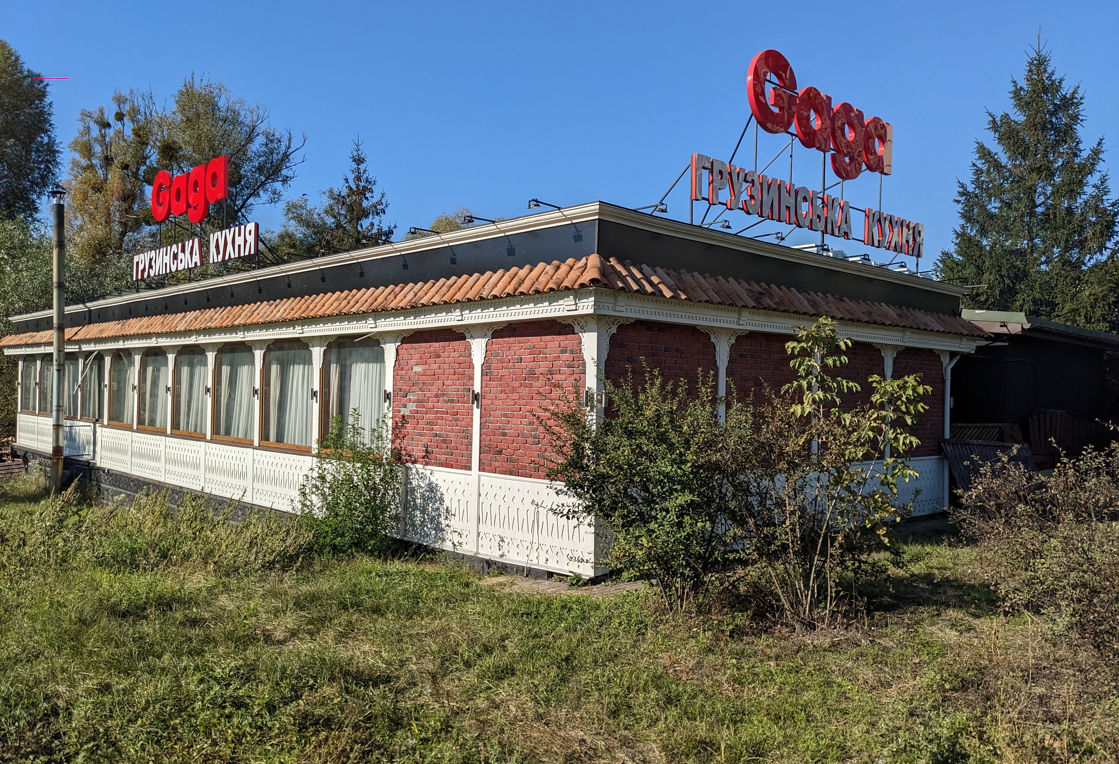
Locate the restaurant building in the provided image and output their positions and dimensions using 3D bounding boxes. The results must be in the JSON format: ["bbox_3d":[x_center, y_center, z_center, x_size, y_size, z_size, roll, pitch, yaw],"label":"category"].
[{"bbox_3d":[-4.715,0.282,20.910,9.945,4.182,24.837,1,-1,-44],"label":"restaurant building"}]

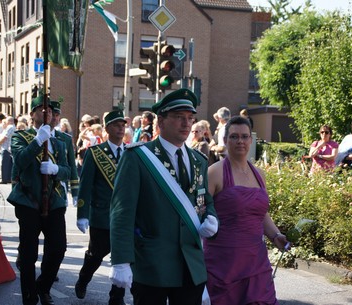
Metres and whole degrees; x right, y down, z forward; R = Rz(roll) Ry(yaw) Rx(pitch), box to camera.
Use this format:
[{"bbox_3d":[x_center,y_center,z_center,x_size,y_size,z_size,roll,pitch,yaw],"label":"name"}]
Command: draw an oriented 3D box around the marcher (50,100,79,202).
[{"bbox_3d":[-1.315,0.377,8.238,0.550,1.850,0.380,1,3,-25],"label":"marcher"}]

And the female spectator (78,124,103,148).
[{"bbox_3d":[-1.577,0.249,14.520,0.420,1.580,0.500,3,1,15],"label":"female spectator"}]

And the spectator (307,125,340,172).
[{"bbox_3d":[2.314,0.374,12.033,0.480,1.620,0.330,3,2,14],"label":"spectator"}]

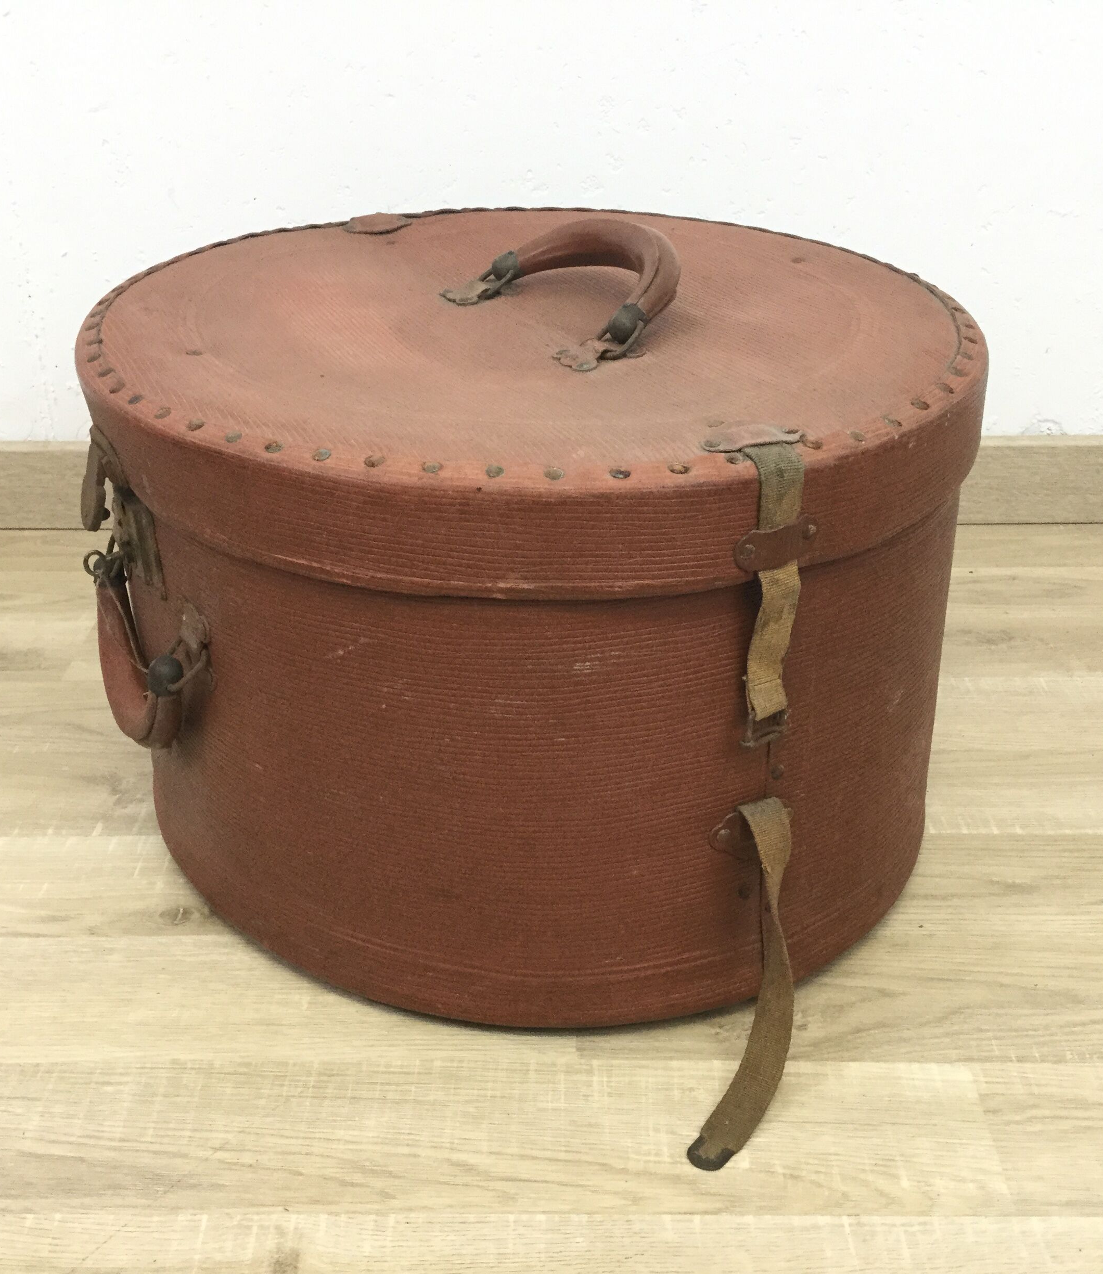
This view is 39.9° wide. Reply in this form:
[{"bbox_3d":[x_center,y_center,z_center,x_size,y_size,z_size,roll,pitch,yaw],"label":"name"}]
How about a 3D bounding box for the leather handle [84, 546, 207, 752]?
[{"bbox_3d":[-0.217,0.009,0.811,0.037,0.092,0.153,-15,32,-25],"label":"leather handle"}]

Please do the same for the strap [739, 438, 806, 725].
[{"bbox_3d":[0.098,-0.020,0.684,0.025,0.131,0.025,-14,31,-23],"label":"strap"}]

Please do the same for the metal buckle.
[{"bbox_3d":[0.099,0.039,0.707,0.025,0.017,0.008,-14,31,-23],"label":"metal buckle"}]

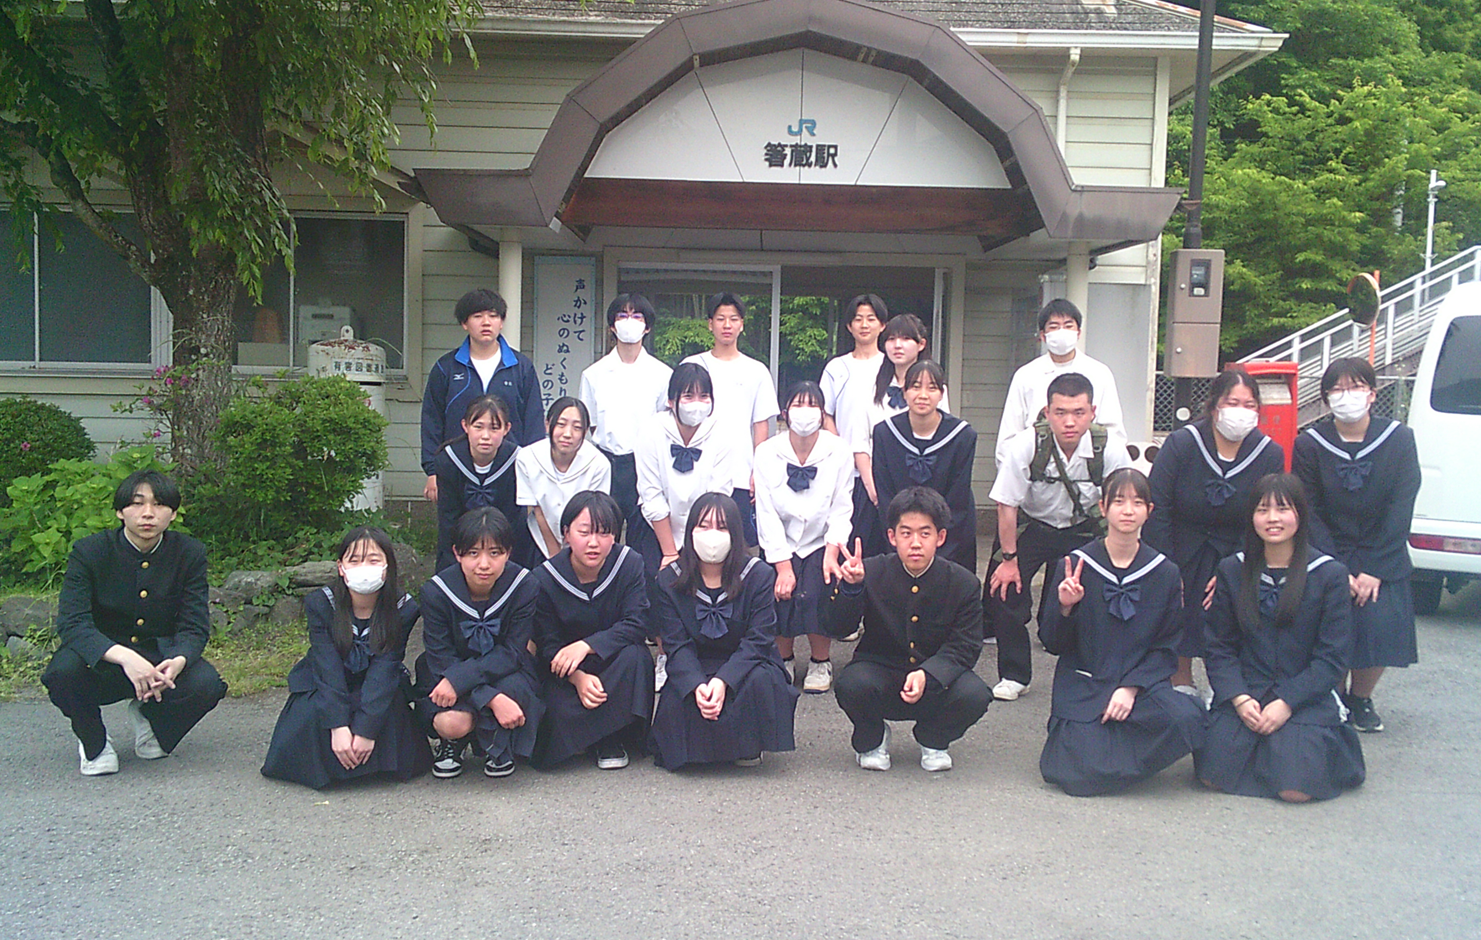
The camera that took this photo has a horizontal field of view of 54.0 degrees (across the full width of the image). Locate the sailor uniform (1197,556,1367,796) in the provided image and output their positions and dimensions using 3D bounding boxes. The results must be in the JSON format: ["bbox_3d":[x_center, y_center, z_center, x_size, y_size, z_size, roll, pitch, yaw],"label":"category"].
[{"bbox_3d":[1.822,0.646,4.900,0.540,0.770,0.660,2,4,22],"label":"sailor uniform"}]

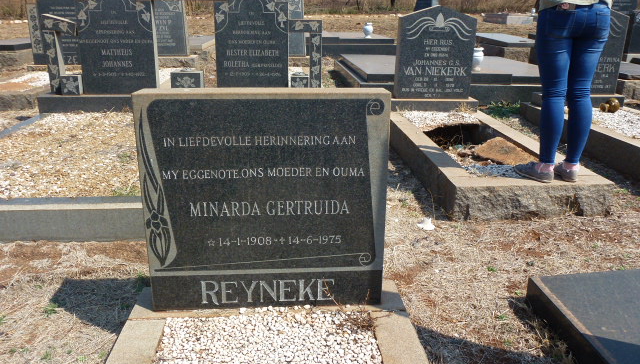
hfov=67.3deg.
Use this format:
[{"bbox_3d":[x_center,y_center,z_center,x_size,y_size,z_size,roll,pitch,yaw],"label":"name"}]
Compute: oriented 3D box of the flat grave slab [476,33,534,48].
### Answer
[{"bbox_3d":[3.906,-2.885,9.846,0.920,0.080,2.000,0,21,-2],"label":"flat grave slab"}]

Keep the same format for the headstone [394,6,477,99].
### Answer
[{"bbox_3d":[1.052,-1.192,4.445,0.700,0.830,0.110,-1,18,-4],"label":"headstone"}]

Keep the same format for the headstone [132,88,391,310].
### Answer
[{"bbox_3d":[-0.175,0.068,1.561,0.760,0.700,0.120,-1,17,-3],"label":"headstone"}]

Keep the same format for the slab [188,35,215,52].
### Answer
[{"bbox_3d":[-2.961,-2.924,10.450,1.150,0.300,2.195,-1,21,-4],"label":"slab"}]

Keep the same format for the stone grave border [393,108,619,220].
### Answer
[{"bbox_3d":[1.149,-0.233,3.699,0.905,0.205,1.970,-1,21,-5],"label":"stone grave border"}]

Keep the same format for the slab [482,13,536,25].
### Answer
[{"bbox_3d":[7.710,-6.700,19.764,1.043,0.287,2.400,-1,21,-4],"label":"slab"}]

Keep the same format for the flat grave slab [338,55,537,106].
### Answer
[{"bbox_3d":[1.630,-1.511,6.846,2.494,0.355,2.306,-1,21,-4],"label":"flat grave slab"}]

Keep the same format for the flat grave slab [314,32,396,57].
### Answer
[{"bbox_3d":[0.436,-3.113,10.868,2.150,0.360,2.150,-1,21,-3],"label":"flat grave slab"}]

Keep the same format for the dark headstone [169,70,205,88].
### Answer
[{"bbox_3d":[-1.271,-0.956,4.622,0.271,0.203,0.160,-1,21,-4],"label":"dark headstone"}]

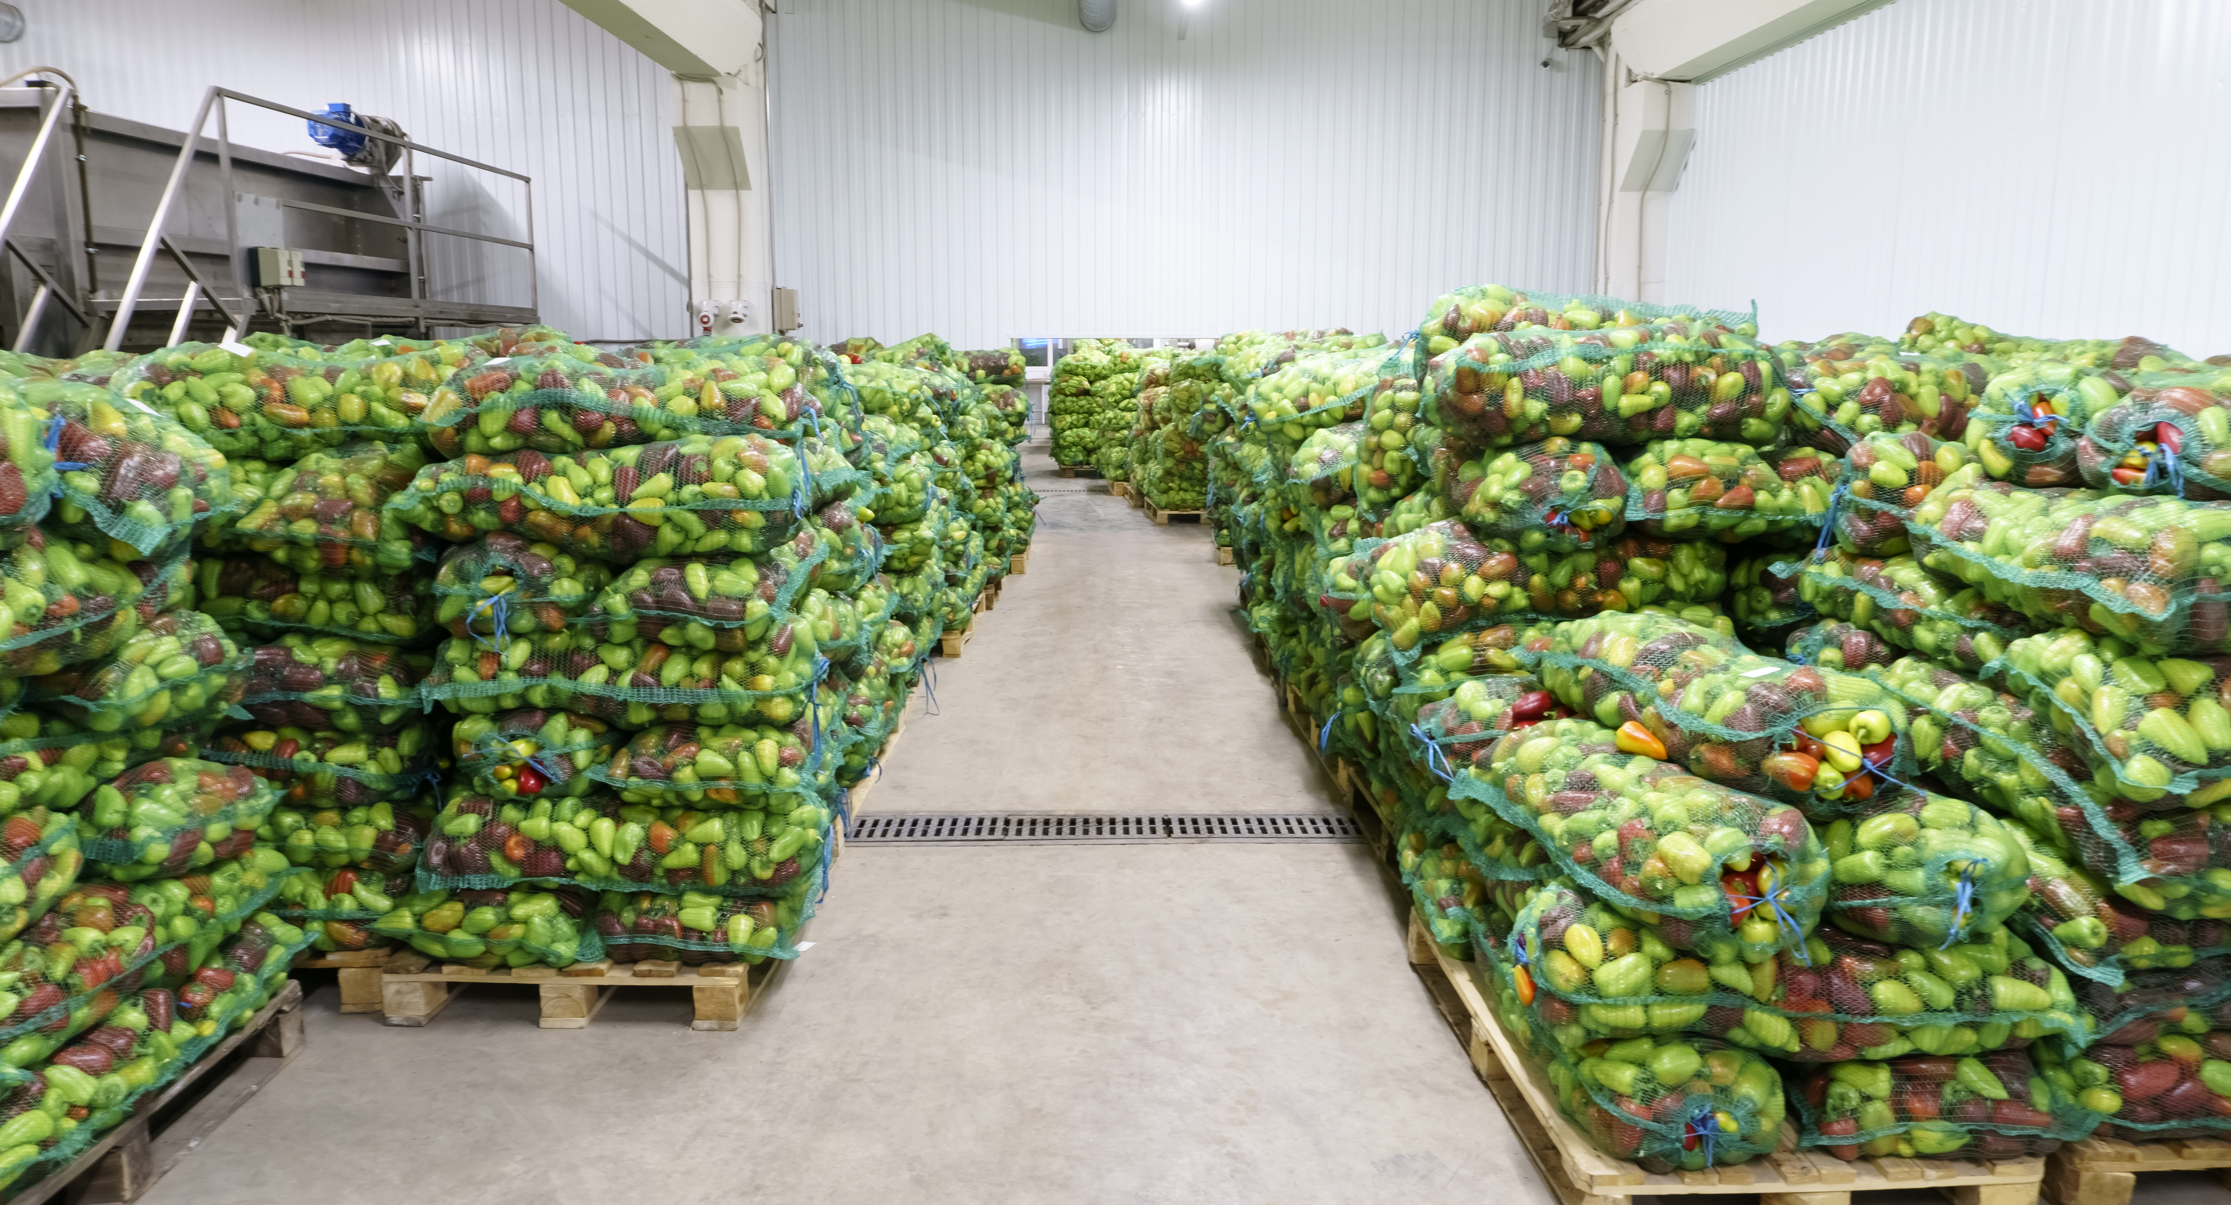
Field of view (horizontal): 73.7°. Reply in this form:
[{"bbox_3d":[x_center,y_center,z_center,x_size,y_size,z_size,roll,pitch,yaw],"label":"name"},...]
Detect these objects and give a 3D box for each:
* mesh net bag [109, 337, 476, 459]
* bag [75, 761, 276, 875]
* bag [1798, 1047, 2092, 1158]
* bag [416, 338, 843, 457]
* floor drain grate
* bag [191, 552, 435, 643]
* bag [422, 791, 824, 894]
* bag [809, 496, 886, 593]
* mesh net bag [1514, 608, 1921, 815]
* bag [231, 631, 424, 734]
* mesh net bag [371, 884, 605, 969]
[{"bbox_3d":[-1.839,-0.462,3.391,0.800,0.240,0.420,0,10,0],"label":"mesh net bag"},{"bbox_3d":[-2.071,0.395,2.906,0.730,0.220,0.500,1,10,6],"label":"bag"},{"bbox_3d":[1.390,0.786,2.915,0.500,0.200,0.760,-1,9,-4],"label":"bag"},{"bbox_3d":[-1.050,-0.455,3.290,0.900,0.220,0.450,0,9,0],"label":"bag"},{"bbox_3d":[-0.030,0.737,4.801,1.660,0.030,0.280,0,9,0],"label":"floor drain grate"},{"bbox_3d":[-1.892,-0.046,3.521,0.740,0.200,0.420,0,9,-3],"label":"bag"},{"bbox_3d":[-1.080,0.488,3.437,0.840,0.220,0.420,0,9,-3],"label":"bag"},{"bbox_3d":[-1.050,-0.178,4.074,0.820,0.220,0.450,0,9,0],"label":"bag"},{"bbox_3d":[1.125,0.166,2.885,0.380,0.220,0.740,-3,16,-18],"label":"mesh net bag"},{"bbox_3d":[-1.775,0.135,3.643,0.450,0.215,0.730,0,10,0],"label":"bag"},{"bbox_3d":[-1.390,0.663,3.665,0.500,0.200,0.760,0,9,0],"label":"mesh net bag"}]

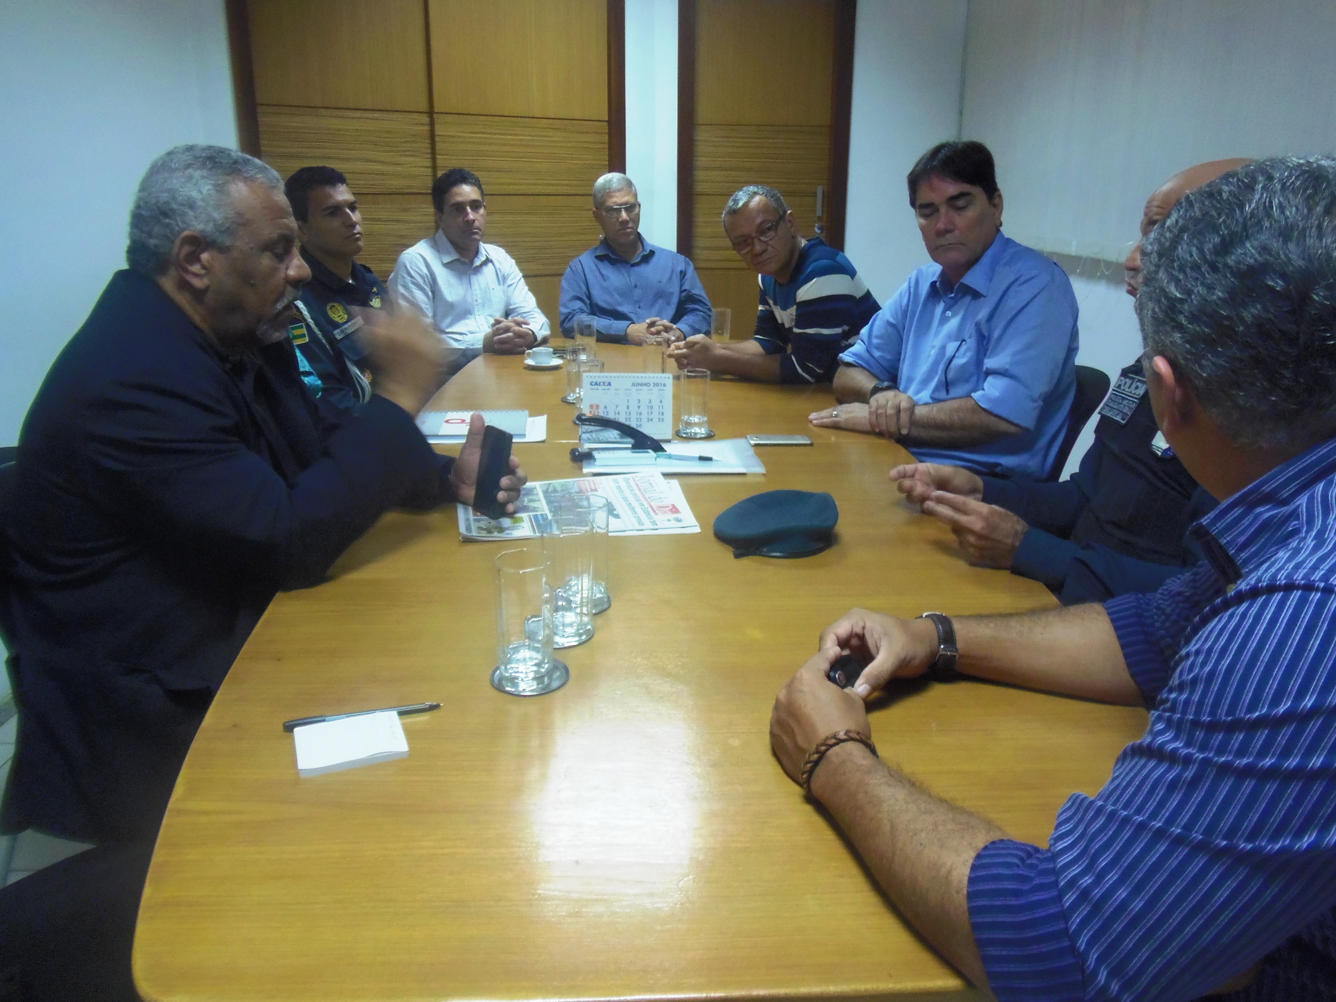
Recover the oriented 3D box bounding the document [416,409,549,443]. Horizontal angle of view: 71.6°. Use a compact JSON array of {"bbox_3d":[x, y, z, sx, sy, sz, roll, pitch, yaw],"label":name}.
[{"bbox_3d":[-0.416,-0.166,2.041,0.295,0.016,0.251,-2,18,-5],"label":"document"}]

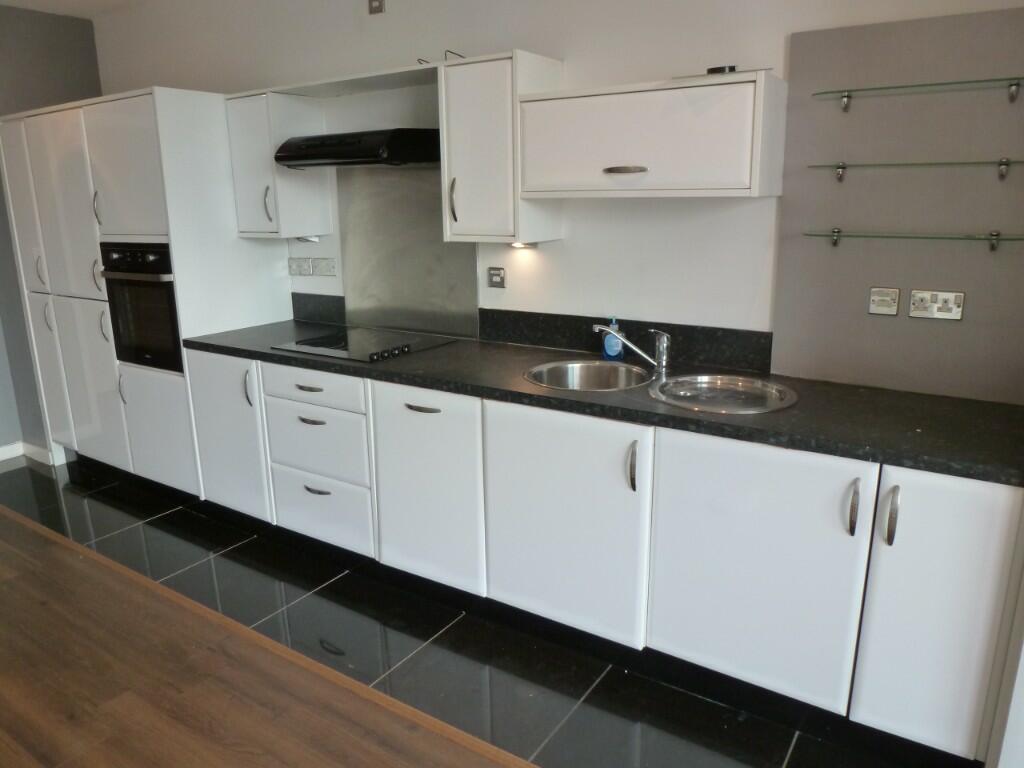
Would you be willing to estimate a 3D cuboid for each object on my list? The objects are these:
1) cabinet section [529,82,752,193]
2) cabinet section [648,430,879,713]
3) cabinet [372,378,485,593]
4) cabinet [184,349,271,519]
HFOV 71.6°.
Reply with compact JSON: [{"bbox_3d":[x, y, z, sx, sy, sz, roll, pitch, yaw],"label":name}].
[{"bbox_3d":[0.462,-0.826,2.453,0.812,0.334,0.306,8,17,31],"label":"cabinet section"},{"bbox_3d":[0.833,0.467,2.271,0.590,0.750,0.580,8,17,31],"label":"cabinet section"},{"bbox_3d":[-0.147,0.313,2.798,0.499,0.730,0.580,8,17,32],"label":"cabinet"},{"bbox_3d":[-1.099,0.171,3.365,0.495,0.715,0.575,8,16,32],"label":"cabinet"}]

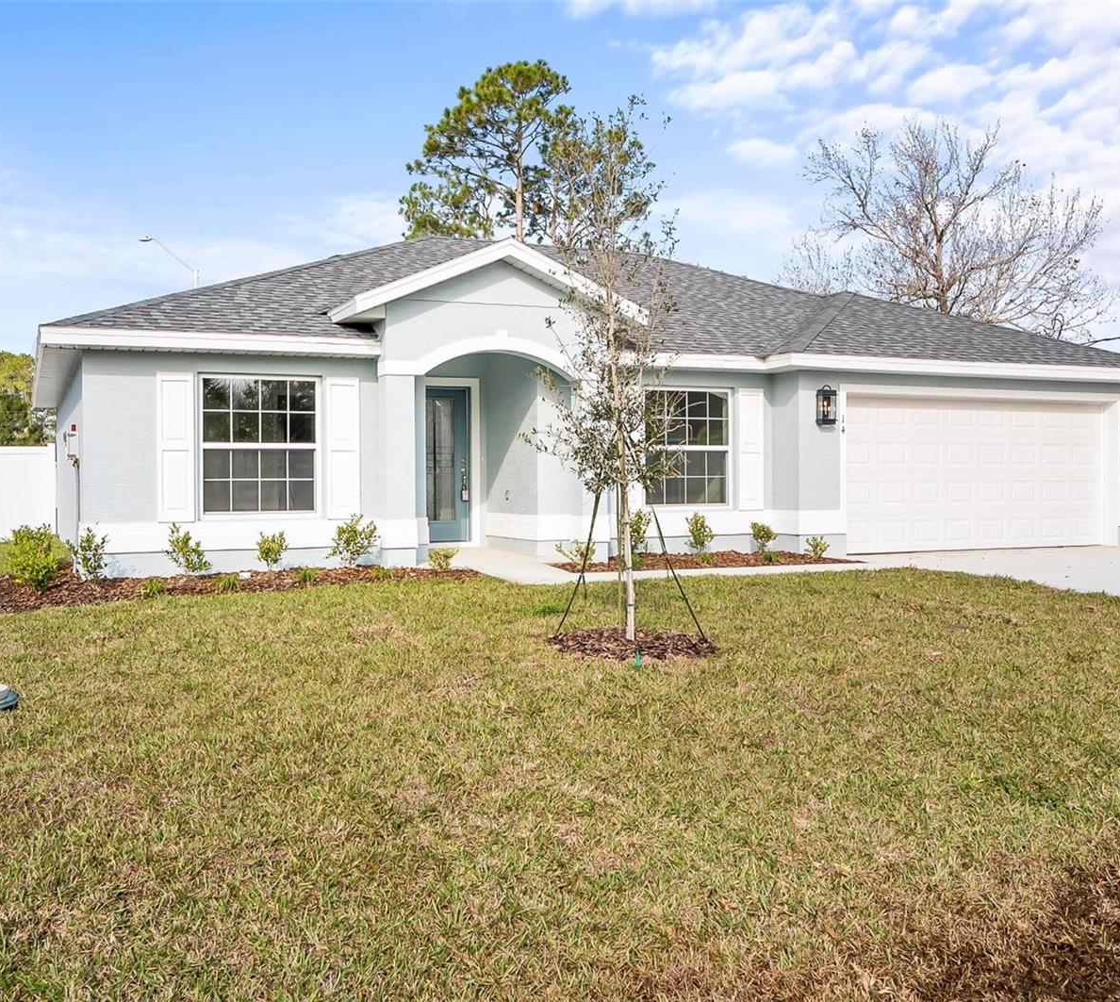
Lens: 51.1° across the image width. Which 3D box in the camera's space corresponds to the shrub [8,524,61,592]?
[{"bbox_3d":[-5.162,0.562,11.520,0.480,0.672,0.480,0,2,0],"label":"shrub"}]

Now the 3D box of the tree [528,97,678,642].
[{"bbox_3d":[0.331,-1.002,9.026,1.160,4.176,1.160,0,2,0],"label":"tree"}]

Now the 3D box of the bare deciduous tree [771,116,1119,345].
[{"bbox_3d":[11.865,-5.603,35.859,10.000,12.024,9.300,0,2,0],"label":"bare deciduous tree"}]

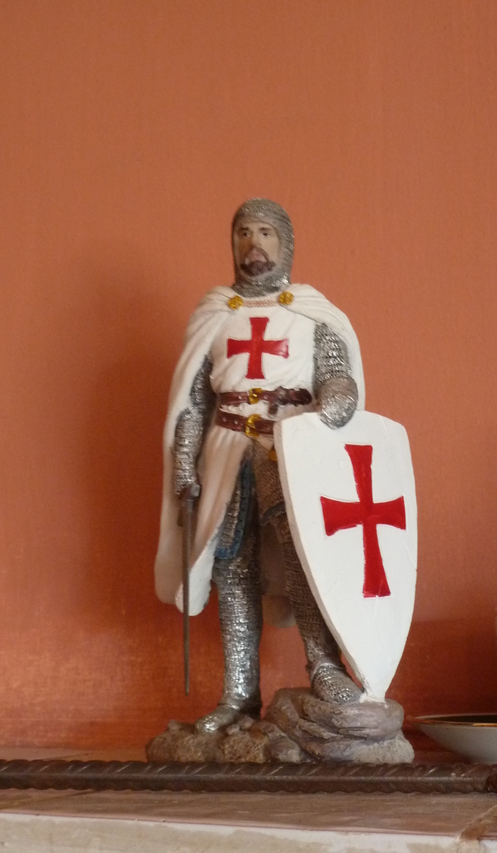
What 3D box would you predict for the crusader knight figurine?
[{"bbox_3d":[0.017,0.024,0.610,0.121,0.270,0.095,-1,-11,9],"label":"crusader knight figurine"}]

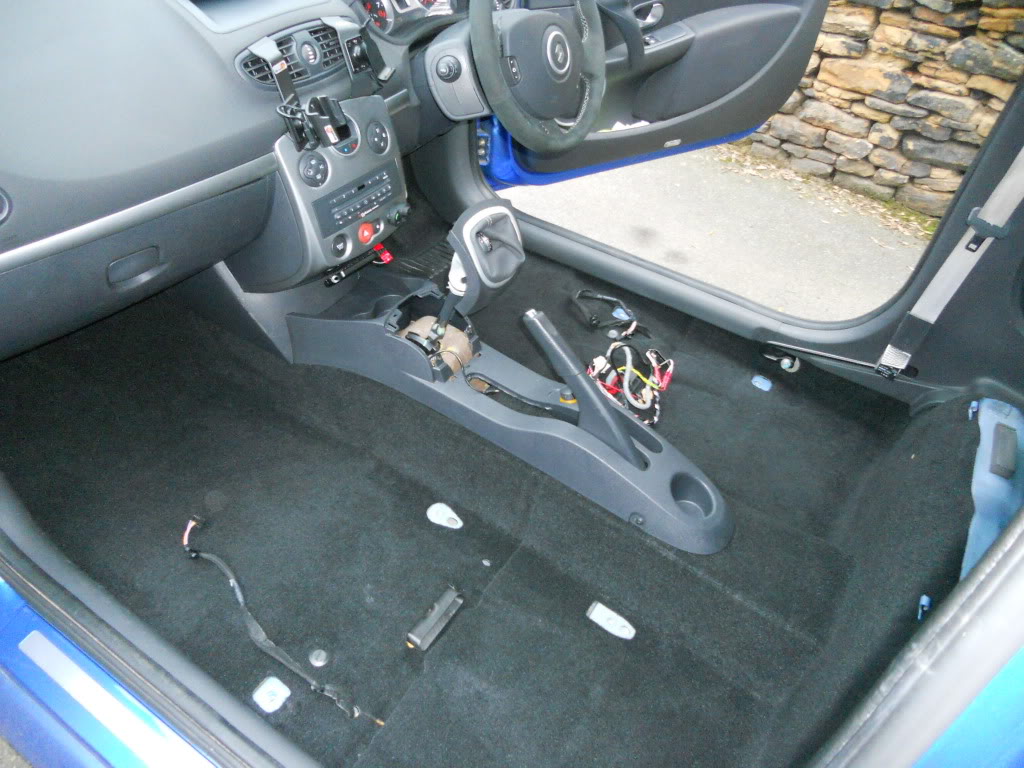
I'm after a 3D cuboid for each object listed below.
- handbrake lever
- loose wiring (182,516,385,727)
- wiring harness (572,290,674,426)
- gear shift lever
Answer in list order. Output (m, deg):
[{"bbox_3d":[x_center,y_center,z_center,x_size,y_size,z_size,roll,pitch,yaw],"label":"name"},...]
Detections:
[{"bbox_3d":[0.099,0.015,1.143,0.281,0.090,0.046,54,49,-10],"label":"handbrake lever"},{"bbox_3d":[-0.336,0.323,1.104,0.444,0.031,0.071,36,50,27],"label":"loose wiring"},{"bbox_3d":[0.218,-0.072,1.565,0.178,0.071,0.367,2,43,-6],"label":"wiring harness"},{"bbox_3d":[-0.048,-0.151,1.141,0.117,0.255,0.097,37,49,9],"label":"gear shift lever"}]

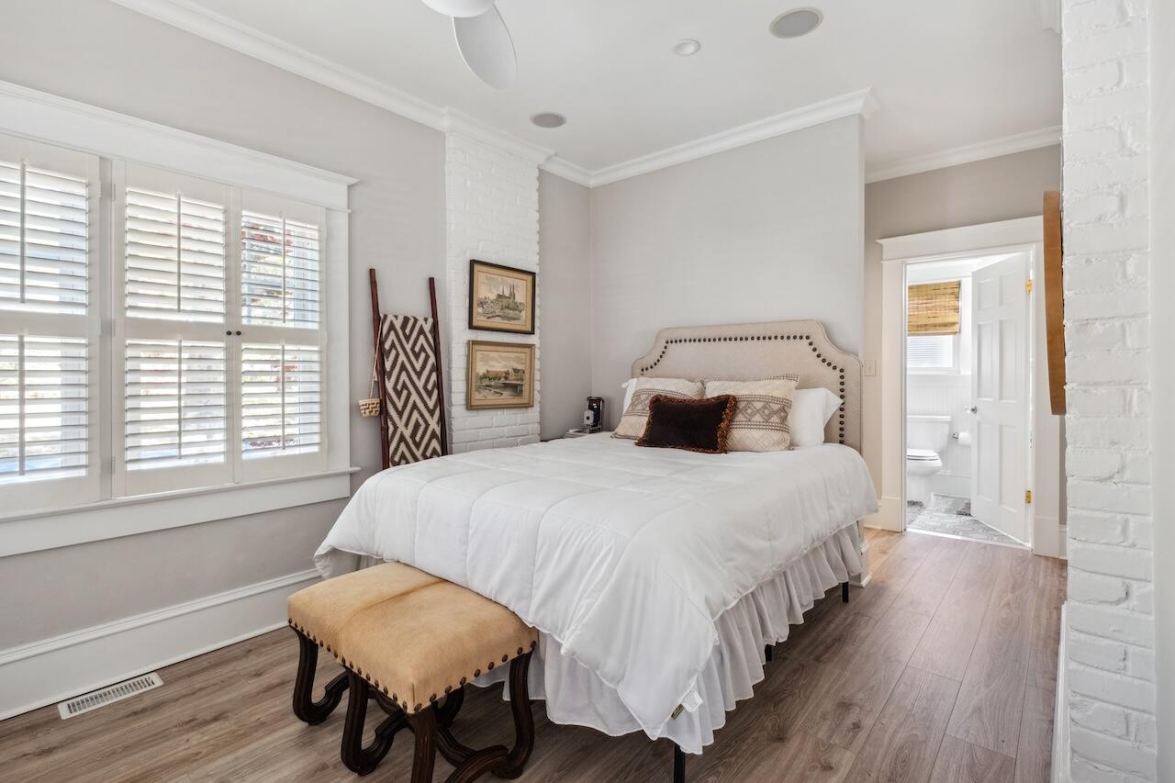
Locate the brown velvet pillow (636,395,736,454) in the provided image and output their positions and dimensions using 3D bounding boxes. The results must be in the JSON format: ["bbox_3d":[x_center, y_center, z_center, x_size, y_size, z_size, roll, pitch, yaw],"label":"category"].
[{"bbox_3d":[0.583,0.185,3.088,0.550,0.335,0.130,1,-21,37],"label":"brown velvet pillow"}]

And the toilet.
[{"bbox_3d":[3.148,0.641,4.955,0.460,0.785,0.700,1,2,41],"label":"toilet"}]

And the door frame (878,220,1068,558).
[{"bbox_3d":[2.700,-0.053,3.755,1.080,2.230,0.130,1,1,39],"label":"door frame"}]

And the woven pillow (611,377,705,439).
[{"bbox_3d":[0.460,0.111,3.330,0.500,0.450,0.170,1,-29,39],"label":"woven pillow"}]

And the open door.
[{"bbox_3d":[3.160,0.026,3.998,0.040,2.030,0.715,0,2,10],"label":"open door"}]

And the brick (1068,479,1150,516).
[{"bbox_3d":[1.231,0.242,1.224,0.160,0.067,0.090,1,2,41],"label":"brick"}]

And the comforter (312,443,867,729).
[{"bbox_3d":[0.180,0.549,2.580,1.840,0.440,2.140,1,1,39],"label":"comforter"}]

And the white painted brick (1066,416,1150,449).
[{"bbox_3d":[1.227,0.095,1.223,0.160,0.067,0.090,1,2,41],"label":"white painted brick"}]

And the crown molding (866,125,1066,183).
[{"bbox_3d":[2.600,-1.666,3.680,1.300,0.110,0.100,1,1,39],"label":"crown molding"}]

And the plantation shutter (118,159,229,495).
[{"bbox_3d":[-1.688,-0.242,2.150,0.040,1.305,0.395,1,1,40],"label":"plantation shutter"}]

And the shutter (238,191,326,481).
[{"bbox_3d":[-1.460,-0.256,2.504,0.035,1.330,0.387,1,2,41],"label":"shutter"}]

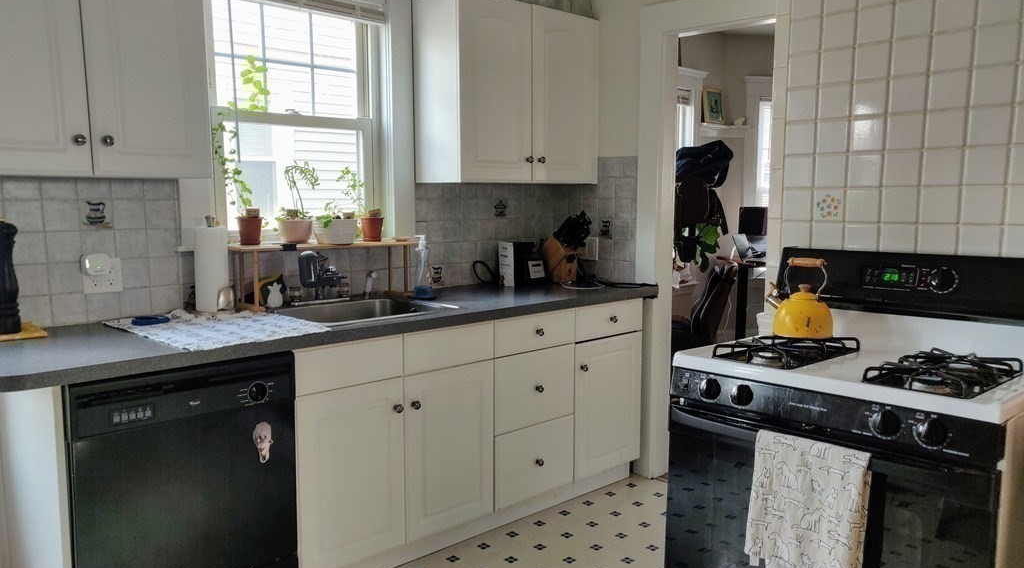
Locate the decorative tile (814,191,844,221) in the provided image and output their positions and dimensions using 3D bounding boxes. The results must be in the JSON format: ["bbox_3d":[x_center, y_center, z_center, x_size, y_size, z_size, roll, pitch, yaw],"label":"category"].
[{"bbox_3d":[1.048,-0.261,2.446,0.008,0.105,0.105,-6,9,-42],"label":"decorative tile"}]

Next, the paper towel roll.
[{"bbox_3d":[-1.040,-0.050,2.559,0.117,0.295,0.117,0,7,0],"label":"paper towel roll"}]

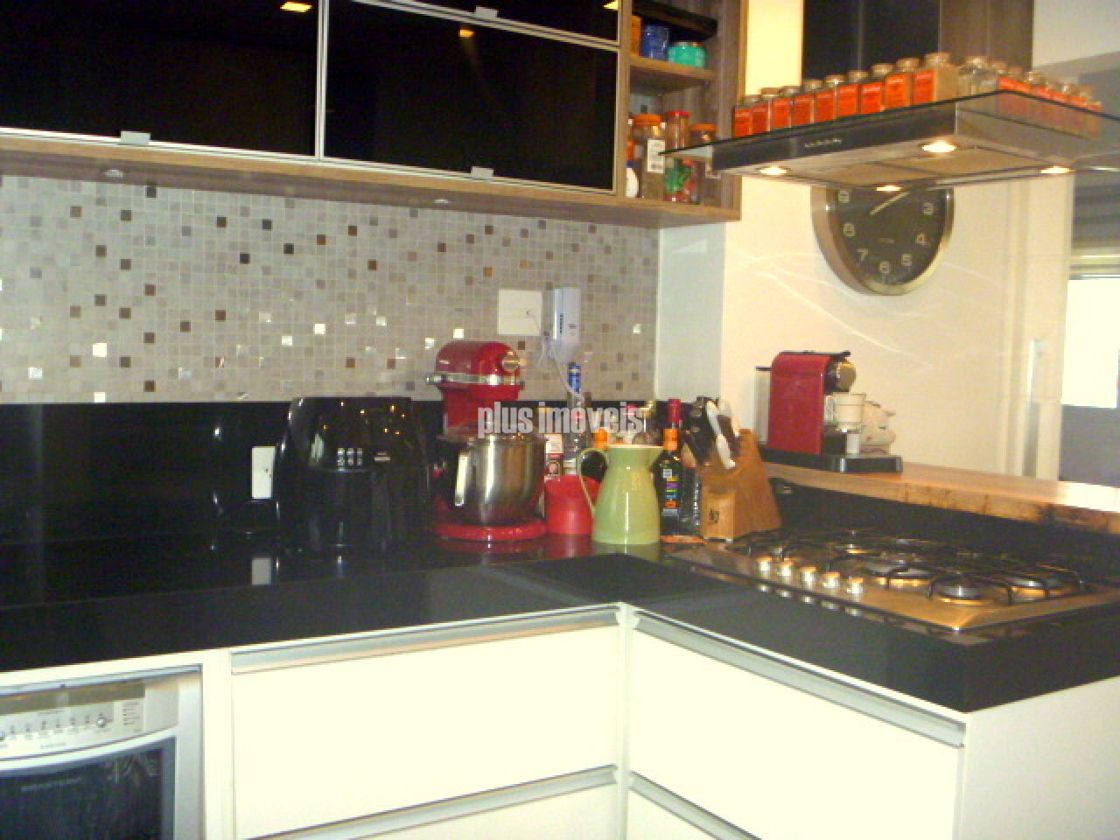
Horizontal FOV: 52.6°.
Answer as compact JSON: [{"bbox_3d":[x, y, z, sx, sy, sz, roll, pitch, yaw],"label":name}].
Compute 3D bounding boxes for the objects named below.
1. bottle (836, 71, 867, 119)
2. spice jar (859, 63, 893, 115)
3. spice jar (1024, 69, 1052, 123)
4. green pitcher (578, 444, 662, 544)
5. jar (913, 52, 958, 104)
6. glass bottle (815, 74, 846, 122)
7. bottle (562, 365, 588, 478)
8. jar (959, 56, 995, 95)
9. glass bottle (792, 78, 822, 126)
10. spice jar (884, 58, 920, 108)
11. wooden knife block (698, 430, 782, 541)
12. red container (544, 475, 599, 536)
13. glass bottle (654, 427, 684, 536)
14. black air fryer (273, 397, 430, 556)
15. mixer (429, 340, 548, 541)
[{"bbox_3d":[0.502,-0.538,1.915,0.052,0.099,0.052,-1,4,-32],"label":"bottle"},{"bbox_3d":[0.531,-0.534,1.867,0.052,0.099,0.052,-1,4,-32],"label":"spice jar"},{"bbox_3d":[0.833,-0.567,2.004,0.052,0.094,0.052,1,3,0],"label":"spice jar"},{"bbox_3d":[0.132,0.158,2.444,0.184,0.198,0.148,2,3,7],"label":"green pitcher"},{"bbox_3d":[0.638,-0.572,1.918,0.052,0.094,0.052,-1,4,-32],"label":"jar"},{"bbox_3d":[0.513,-0.594,2.109,0.052,0.094,0.052,-1,4,-32],"label":"glass bottle"},{"bbox_3d":[0.035,0.054,2.722,0.073,0.375,0.073,1,4,0],"label":"bottle"},{"bbox_3d":[0.666,-0.522,1.795,0.052,0.099,0.052,-1,4,-32],"label":"jar"},{"bbox_3d":[0.448,-0.547,2.005,0.052,0.099,0.052,-1,4,-32],"label":"glass bottle"},{"bbox_3d":[0.558,-0.528,1.820,0.052,0.099,0.052,-1,4,-32],"label":"spice jar"},{"bbox_3d":[0.412,0.143,2.584,0.090,0.235,0.230,3,4,35],"label":"wooden knife block"},{"bbox_3d":[0.030,0.191,2.538,0.129,0.117,0.129,1,3,0],"label":"red container"},{"bbox_3d":[0.253,0.137,2.578,0.068,0.243,0.066,1,3,6],"label":"glass bottle"},{"bbox_3d":[-0.457,0.103,2.446,0.305,0.300,0.350,-1,4,-26],"label":"black air fryer"},{"bbox_3d":[-0.155,0.036,2.542,0.243,0.425,0.342,-1,4,-32],"label":"mixer"}]

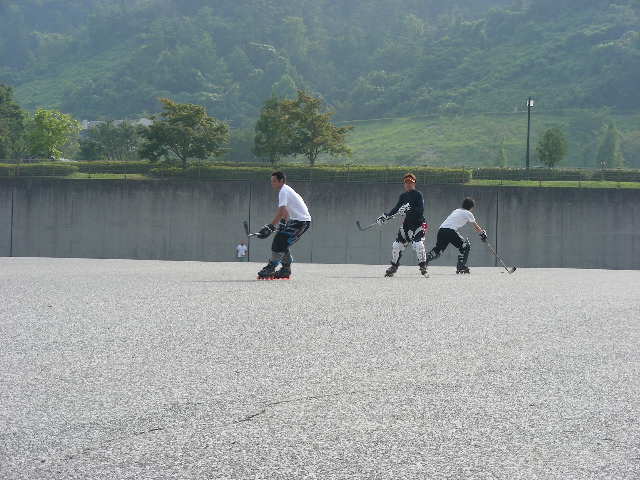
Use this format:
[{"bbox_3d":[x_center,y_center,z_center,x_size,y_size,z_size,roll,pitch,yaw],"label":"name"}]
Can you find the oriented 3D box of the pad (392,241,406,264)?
[{"bbox_3d":[1.265,0.200,29.300,0.170,0.400,0.150,14,6,20],"label":"pad"}]

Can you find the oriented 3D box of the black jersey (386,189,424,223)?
[{"bbox_3d":[1.369,-0.544,29.300,0.600,0.580,0.360,1,1,7],"label":"black jersey"}]

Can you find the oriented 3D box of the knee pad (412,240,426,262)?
[{"bbox_3d":[1.601,0.184,29.300,0.170,0.390,0.150,-8,6,-3],"label":"knee pad"}]

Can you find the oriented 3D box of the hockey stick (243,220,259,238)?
[{"bbox_3d":[-0.874,-0.154,26.900,0.080,0.270,1.100,-21,1,34],"label":"hockey stick"}]

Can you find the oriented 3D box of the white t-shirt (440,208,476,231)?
[{"bbox_3d":[2.376,-0.352,31.400,0.280,0.540,0.470,48,-9,-21],"label":"white t-shirt"}]

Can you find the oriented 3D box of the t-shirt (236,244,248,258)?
[{"bbox_3d":[-3.684,0.547,87.000,0.540,0.630,0.270,1,1,0],"label":"t-shirt"}]

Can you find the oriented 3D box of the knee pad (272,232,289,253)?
[{"bbox_3d":[-0.591,0.037,27.400,0.190,0.290,0.170,1,1,-21],"label":"knee pad"}]

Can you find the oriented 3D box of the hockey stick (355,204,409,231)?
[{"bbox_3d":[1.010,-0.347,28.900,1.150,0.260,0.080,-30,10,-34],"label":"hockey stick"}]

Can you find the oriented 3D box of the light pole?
[{"bbox_3d":[12.850,-6.333,112.000,0.400,4.800,0.360,1,1,0],"label":"light pole"}]

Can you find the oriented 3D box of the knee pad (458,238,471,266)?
[{"bbox_3d":[2.471,0.214,31.300,0.150,0.450,0.150,12,0,-18],"label":"knee pad"}]

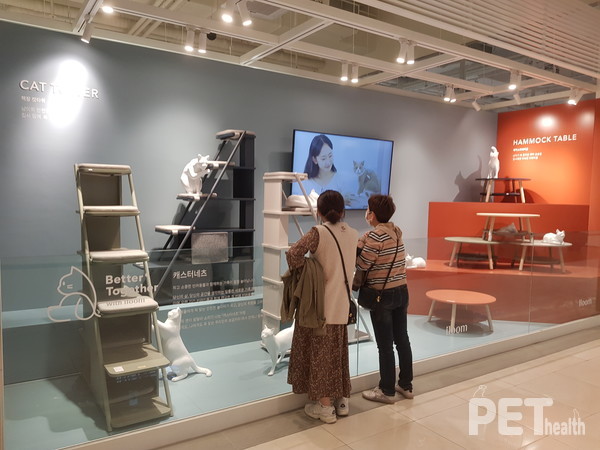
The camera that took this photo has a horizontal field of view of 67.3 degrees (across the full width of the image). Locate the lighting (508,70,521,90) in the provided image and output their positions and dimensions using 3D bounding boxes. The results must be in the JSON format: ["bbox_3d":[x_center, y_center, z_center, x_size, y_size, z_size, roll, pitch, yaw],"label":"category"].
[{"bbox_3d":[2.150,-1.448,4.516,0.090,0.190,0.100,-1,5,-32],"label":"lighting"}]

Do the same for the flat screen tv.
[{"bbox_3d":[0.508,-0.596,5.127,1.450,0.830,0.060,-1,8,-32],"label":"flat screen tv"}]

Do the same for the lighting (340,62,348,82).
[{"bbox_3d":[0.433,-1.484,4.386,0.075,0.190,0.085,-1,5,-32],"label":"lighting"}]

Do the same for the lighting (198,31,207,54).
[{"bbox_3d":[-0.782,-1.465,3.616,0.075,0.190,0.085,-1,5,-32],"label":"lighting"}]

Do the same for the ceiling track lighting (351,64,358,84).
[{"bbox_3d":[0.538,-1.487,4.452,0.075,0.190,0.085,-1,5,-32],"label":"ceiling track lighting"}]

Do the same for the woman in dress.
[{"bbox_3d":[0.191,0.570,3.194,0.560,1.630,0.400,-2,6,-37],"label":"woman in dress"}]

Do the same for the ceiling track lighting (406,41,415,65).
[{"bbox_3d":[0.891,-1.382,3.626,0.065,0.175,0.080,1,4,-2],"label":"ceiling track lighting"}]

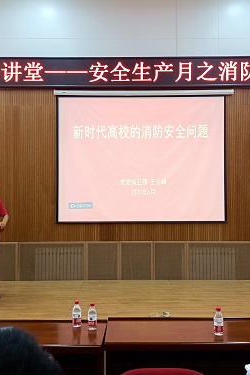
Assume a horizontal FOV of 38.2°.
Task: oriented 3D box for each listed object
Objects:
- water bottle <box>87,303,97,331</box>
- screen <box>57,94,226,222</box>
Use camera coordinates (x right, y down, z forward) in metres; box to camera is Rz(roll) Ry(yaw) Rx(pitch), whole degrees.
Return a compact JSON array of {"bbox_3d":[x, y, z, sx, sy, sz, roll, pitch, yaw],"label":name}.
[{"bbox_3d":[-0.235,0.937,2.637,0.065,0.193,0.065,0,-1,0],"label":"water bottle"},{"bbox_3d":[0.291,-0.501,6.300,2.940,2.210,0.060,0,-1,-1],"label":"screen"}]

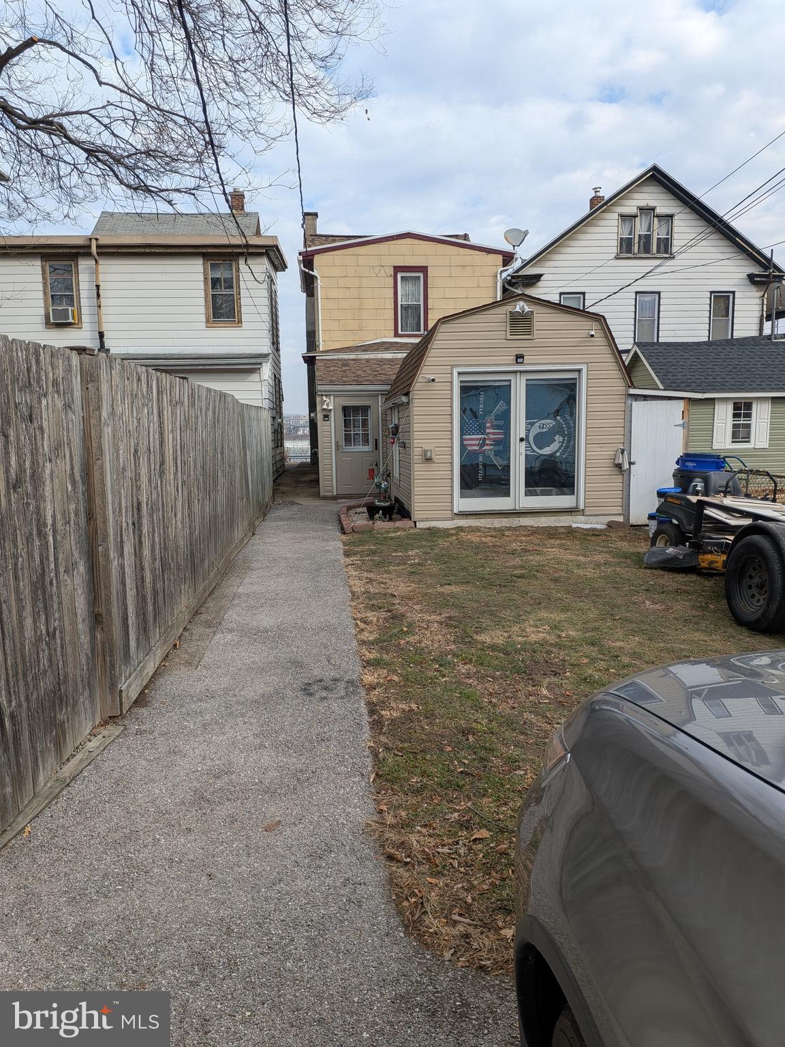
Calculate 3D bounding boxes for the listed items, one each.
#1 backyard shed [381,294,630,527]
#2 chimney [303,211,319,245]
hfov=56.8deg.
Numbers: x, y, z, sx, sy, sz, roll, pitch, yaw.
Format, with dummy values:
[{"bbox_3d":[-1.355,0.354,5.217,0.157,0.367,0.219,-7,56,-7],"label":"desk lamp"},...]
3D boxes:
[{"bbox_3d":[1.620,-1.890,12.705,3.270,3.290,4.750,-2,8,-4],"label":"backyard shed"},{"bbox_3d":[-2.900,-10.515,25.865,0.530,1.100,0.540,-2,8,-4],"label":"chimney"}]

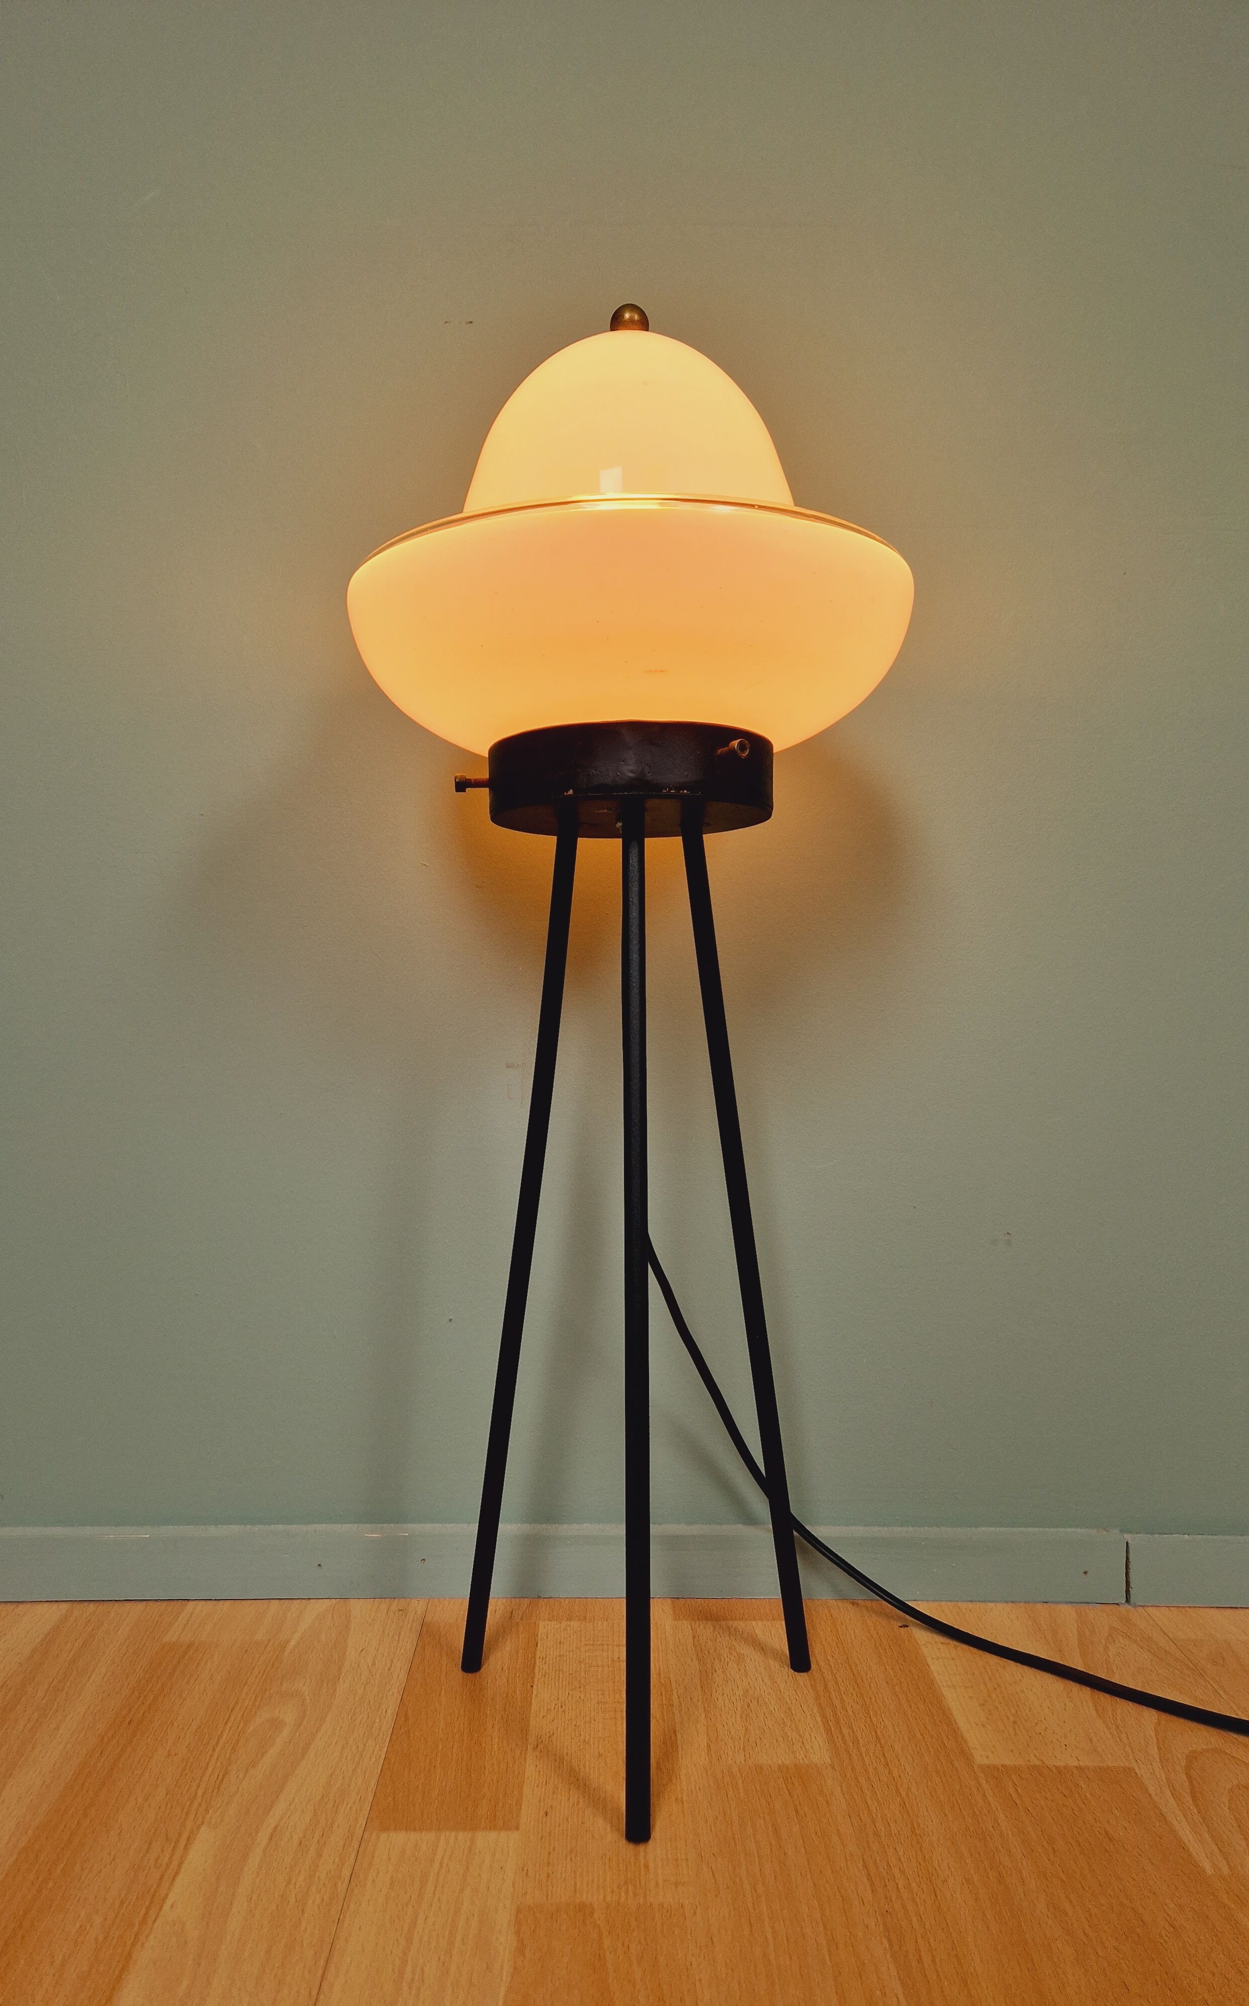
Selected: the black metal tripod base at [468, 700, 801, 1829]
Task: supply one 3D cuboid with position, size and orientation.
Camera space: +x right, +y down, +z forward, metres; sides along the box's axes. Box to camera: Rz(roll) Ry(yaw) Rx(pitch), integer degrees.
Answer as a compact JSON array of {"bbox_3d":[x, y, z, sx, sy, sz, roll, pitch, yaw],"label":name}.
[{"bbox_3d":[0.006,0.109,0.605,0.175,0.449,0.160,0,1,0],"label":"black metal tripod base"}]

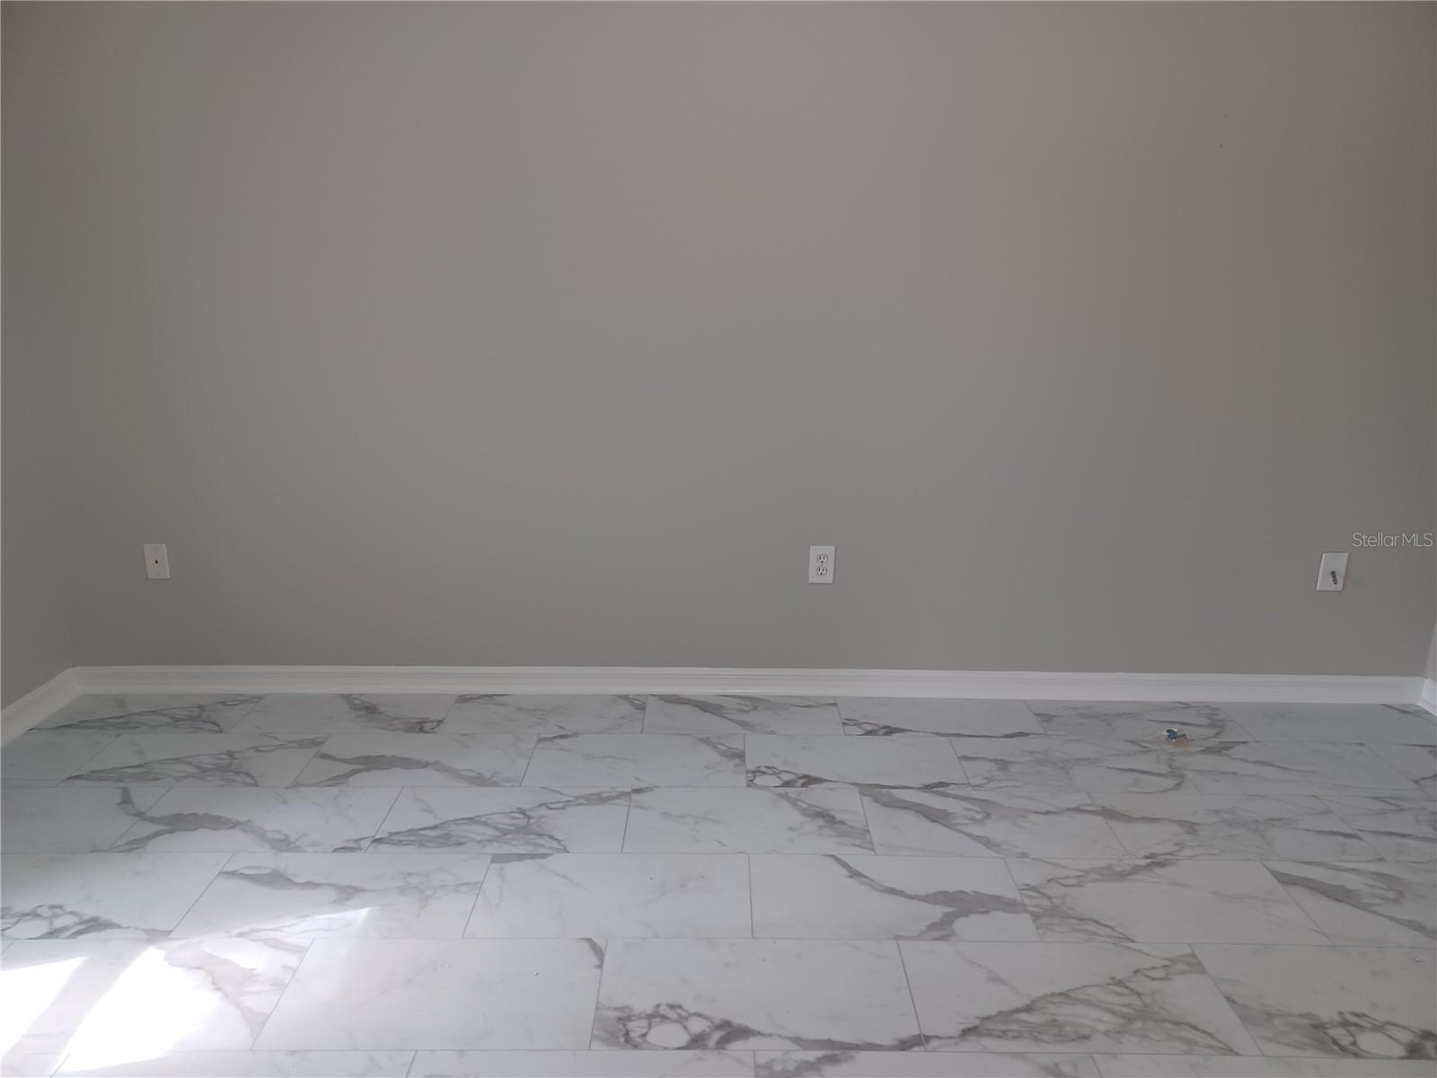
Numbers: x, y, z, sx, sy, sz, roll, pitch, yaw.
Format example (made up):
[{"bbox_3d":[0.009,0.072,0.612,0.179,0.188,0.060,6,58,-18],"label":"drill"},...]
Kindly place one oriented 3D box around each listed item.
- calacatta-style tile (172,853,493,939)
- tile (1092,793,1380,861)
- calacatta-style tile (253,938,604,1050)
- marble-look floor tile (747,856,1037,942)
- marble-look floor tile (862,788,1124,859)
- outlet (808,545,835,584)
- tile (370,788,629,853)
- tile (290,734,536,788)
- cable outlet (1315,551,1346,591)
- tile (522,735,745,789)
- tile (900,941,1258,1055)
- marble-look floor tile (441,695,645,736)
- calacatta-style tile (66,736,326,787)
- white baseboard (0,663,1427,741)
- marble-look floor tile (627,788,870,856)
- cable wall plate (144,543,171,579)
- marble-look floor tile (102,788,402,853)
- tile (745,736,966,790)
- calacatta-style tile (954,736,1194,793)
[{"bbox_3d":[-0.821,0.778,2.267,0.595,0.010,0.302,0,16,0],"label":"calacatta-style tile"},{"bbox_3d":[1.277,0.719,2.593,0.601,0.010,0.300,0,17,0],"label":"tile"},{"bbox_3d":[-0.524,0.864,1.978,0.595,0.010,0.302,0,16,0],"label":"calacatta-style tile"},{"bbox_3d":[0.373,0.798,2.301,0.601,0.010,0.300,0,17,0],"label":"marble-look floor tile"},{"bbox_3d":[0.675,0.714,2.590,0.601,0.010,0.300,0,17,0],"label":"marble-look floor tile"},{"bbox_3d":[0.322,0.080,3.215,0.071,0.115,0.007,0,16,0],"label":"outlet"},{"bbox_3d":[-0.524,0.697,2.558,0.595,0.010,0.302,0,16,0],"label":"tile"},{"bbox_3d":[-0.818,0.612,2.847,0.595,0.010,0.302,0,16,0],"label":"tile"},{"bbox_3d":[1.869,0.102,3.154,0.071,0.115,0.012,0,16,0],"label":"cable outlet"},{"bbox_3d":[-0.225,0.626,2.927,0.610,0.010,0.305,0,16,0],"label":"tile"},{"bbox_3d":[0.666,0.874,1.983,0.595,0.010,0.302,0,16,0],"label":"tile"},{"bbox_3d":[-0.530,0.541,3.209,0.610,0.010,0.297,0,16,0],"label":"marble-look floor tile"},{"bbox_3d":[-1.429,0.610,2.870,0.601,0.010,0.300,0,17,0],"label":"calacatta-style tile"},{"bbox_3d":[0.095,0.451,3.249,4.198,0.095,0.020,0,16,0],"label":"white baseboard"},{"bbox_3d":[0.073,0.709,2.588,0.601,0.010,0.300,0,17,0],"label":"marble-look floor tile"},{"bbox_3d":[-1.736,0.070,3.210,0.071,0.115,0.007,0,16,0],"label":"cable wall plate"},{"bbox_3d":[-1.145,0.709,2.617,0.610,0.010,0.305,0,16,0],"label":"marble-look floor tile"},{"bbox_3d":[0.380,0.631,2.930,0.610,0.010,0.305,0,16,0],"label":"tile"},{"bbox_3d":[0.967,0.627,2.856,0.595,0.010,0.302,0,16,0],"label":"calacatta-style tile"}]

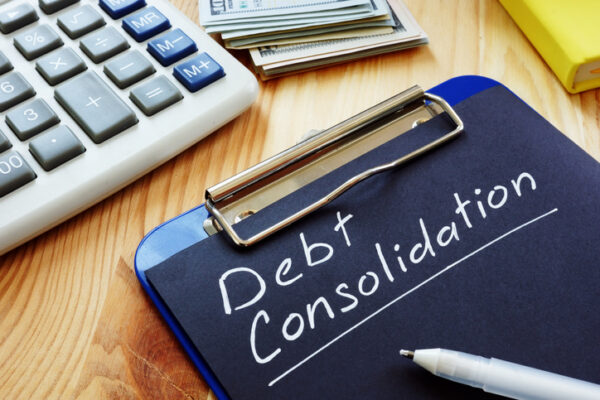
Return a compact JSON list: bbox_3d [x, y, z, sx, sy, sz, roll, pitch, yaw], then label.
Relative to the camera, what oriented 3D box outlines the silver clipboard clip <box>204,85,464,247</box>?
[{"bbox_3d":[0.014,-0.014,0.264,0.101,0.011,0.026,-28,57,-21],"label":"silver clipboard clip"}]

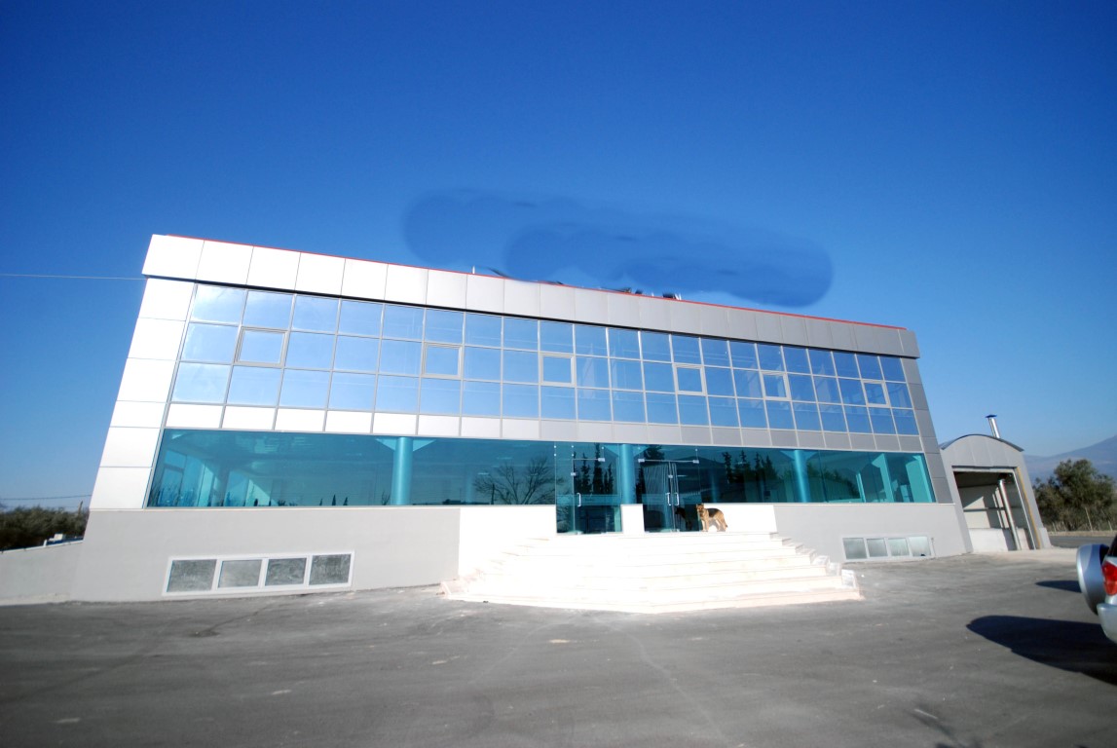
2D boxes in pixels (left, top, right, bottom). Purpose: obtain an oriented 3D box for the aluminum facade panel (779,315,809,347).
[{"bbox_3d":[9.602,-1.775,18.894,1.238,1.225,0.080,4,-18,-16],"label":"aluminum facade panel"}]

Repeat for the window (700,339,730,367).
[{"bbox_3d":[5.729,-0.778,16.989,1.116,1.044,0.080,4,-19,-16],"label":"window"}]

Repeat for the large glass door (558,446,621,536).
[{"bbox_3d":[0.917,3.423,14.112,2.028,2.688,0.080,4,-18,-16],"label":"large glass door"}]

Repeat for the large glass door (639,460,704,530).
[{"bbox_3d":[3.574,3.834,14.707,2.071,2.178,0.080,4,-18,-16],"label":"large glass door"}]

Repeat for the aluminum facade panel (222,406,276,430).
[{"bbox_3d":[-7.972,1.140,12.038,1.130,0.538,0.080,4,-18,-16],"label":"aluminum facade panel"}]

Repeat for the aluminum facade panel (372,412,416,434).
[{"bbox_3d":[-4.779,1.476,13.658,1.212,0.609,0.080,4,-18,-16],"label":"aluminum facade panel"}]

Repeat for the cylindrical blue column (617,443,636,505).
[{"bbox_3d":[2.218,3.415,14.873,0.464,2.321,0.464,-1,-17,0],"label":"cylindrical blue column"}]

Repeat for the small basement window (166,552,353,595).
[{"bbox_3d":[-7.099,4.795,11.250,3.960,0.816,0.090,4,-18,-16],"label":"small basement window"}]

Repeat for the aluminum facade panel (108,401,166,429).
[{"bbox_3d":[-10.234,0.993,11.377,1.018,0.639,0.080,4,-18,-16],"label":"aluminum facade panel"}]

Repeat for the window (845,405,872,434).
[{"bbox_3d":[11.527,1.756,17.912,1.128,1.038,0.080,4,-18,-16],"label":"window"}]

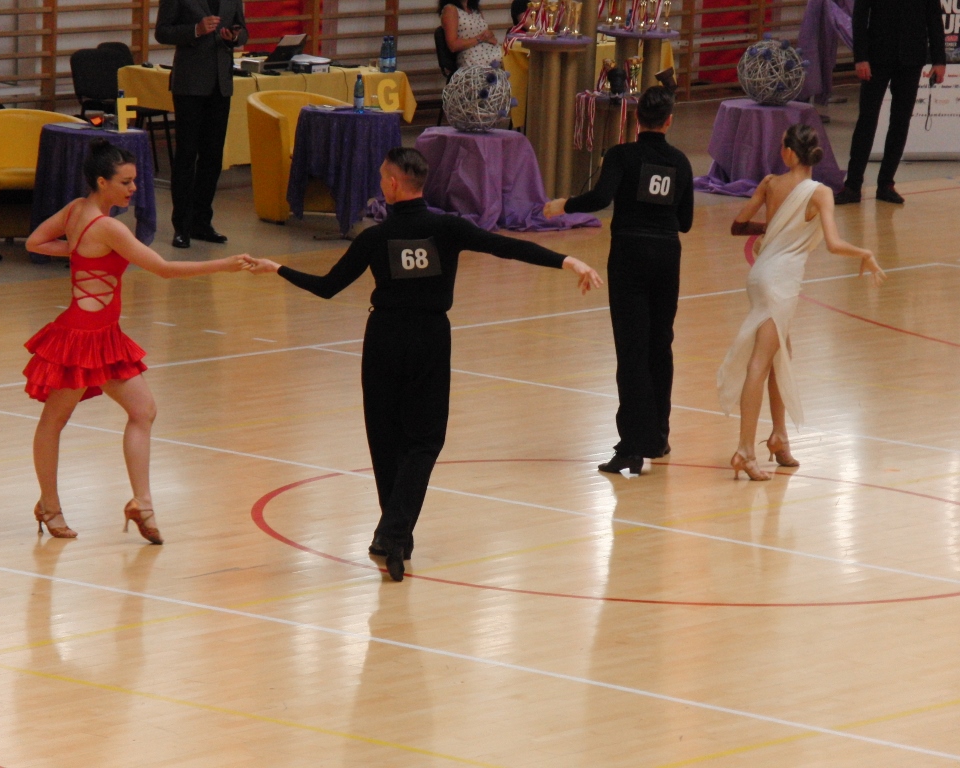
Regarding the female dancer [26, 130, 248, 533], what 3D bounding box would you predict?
[{"bbox_3d":[-1.468,-0.189,29.150,0.780,1.690,0.640,-5,11,-42],"label":"female dancer"}]

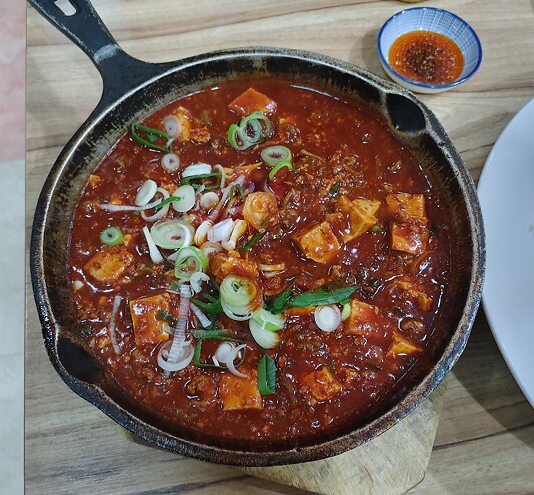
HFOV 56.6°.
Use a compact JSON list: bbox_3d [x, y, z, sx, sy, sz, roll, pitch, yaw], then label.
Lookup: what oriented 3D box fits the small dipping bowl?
[{"bbox_3d":[0.112,-0.133,0.354,0.071,0.027,0.071,1,68,-1],"label":"small dipping bowl"}]

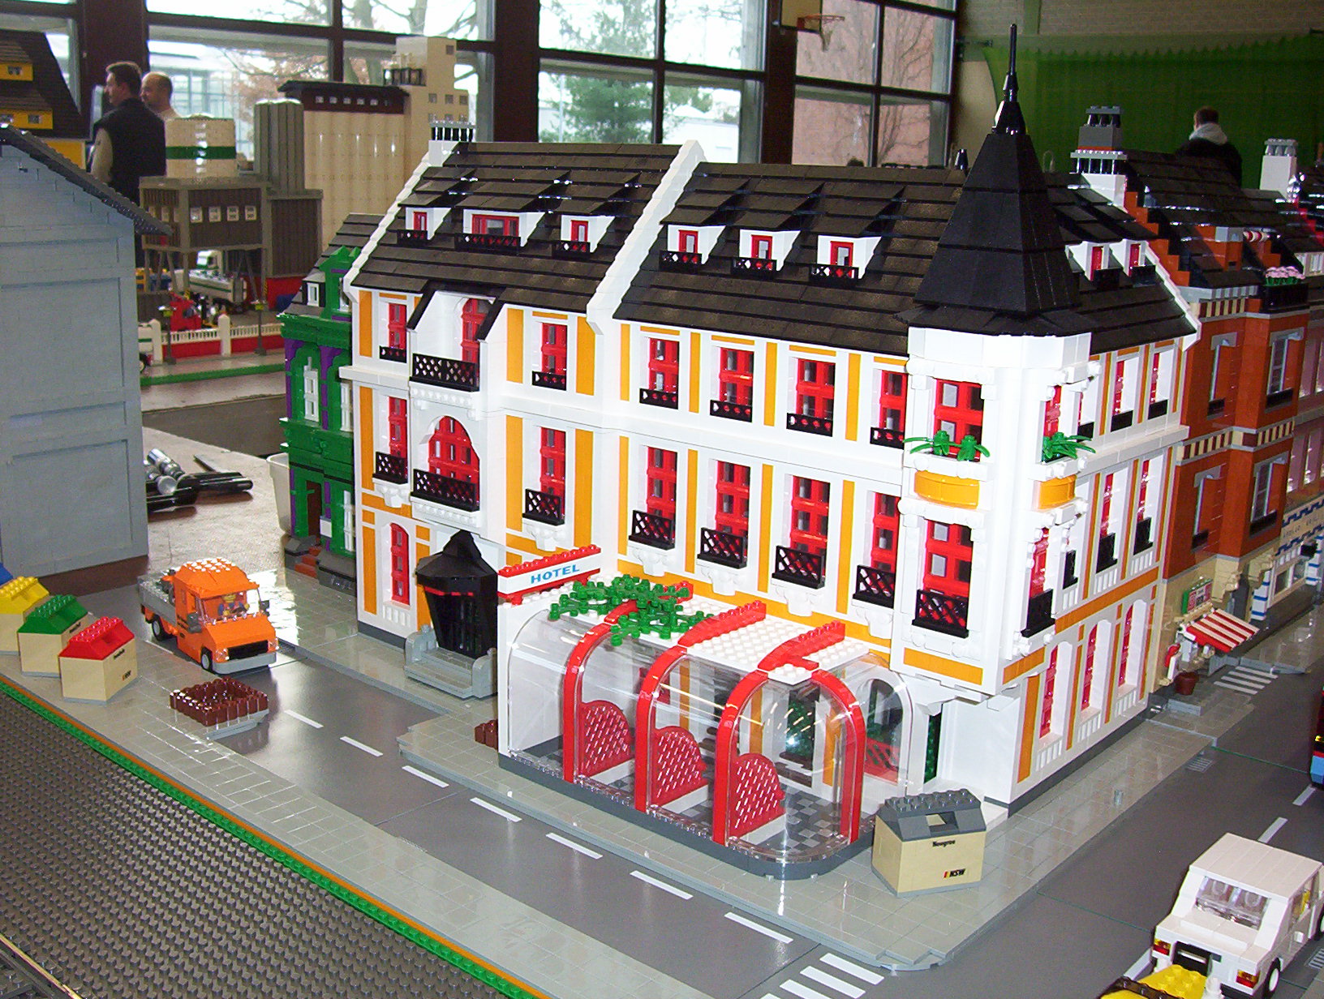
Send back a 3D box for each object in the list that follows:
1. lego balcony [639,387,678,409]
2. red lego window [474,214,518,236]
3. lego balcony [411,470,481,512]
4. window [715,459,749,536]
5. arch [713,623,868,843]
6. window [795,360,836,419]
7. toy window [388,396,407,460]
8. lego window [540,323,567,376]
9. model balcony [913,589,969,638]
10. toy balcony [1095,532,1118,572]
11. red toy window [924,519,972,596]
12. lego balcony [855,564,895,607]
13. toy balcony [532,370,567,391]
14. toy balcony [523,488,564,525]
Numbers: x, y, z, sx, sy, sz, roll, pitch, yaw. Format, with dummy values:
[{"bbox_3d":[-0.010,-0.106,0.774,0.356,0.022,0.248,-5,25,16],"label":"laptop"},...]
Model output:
[{"bbox_3d":[0.001,-0.061,1.000,0.032,0.010,0.008,13,18,39],"label":"lego balcony"},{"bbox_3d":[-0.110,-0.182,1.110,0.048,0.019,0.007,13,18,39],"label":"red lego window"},{"bbox_3d":[-0.145,-0.006,1.107,0.064,0.019,0.008,12,17,39],"label":"lego balcony"},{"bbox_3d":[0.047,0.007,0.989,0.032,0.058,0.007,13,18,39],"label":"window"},{"bbox_3d":[0.086,0.131,0.896,0.059,0.102,0.104,13,18,39],"label":"arch"},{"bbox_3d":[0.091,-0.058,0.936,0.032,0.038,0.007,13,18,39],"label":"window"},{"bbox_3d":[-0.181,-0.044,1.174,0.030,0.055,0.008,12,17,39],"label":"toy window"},{"bbox_3d":[-0.063,-0.092,1.058,0.032,0.037,0.008,12,17,39],"label":"lego window"},{"bbox_3d":[0.146,0.060,0.860,0.032,0.019,0.008,13,19,40],"label":"model balcony"},{"bbox_3d":[0.265,0.032,0.990,0.008,0.019,0.032,13,18,39],"label":"toy balcony"},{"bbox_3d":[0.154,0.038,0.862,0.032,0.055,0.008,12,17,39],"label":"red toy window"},{"bbox_3d":[0.121,0.047,0.905,0.032,0.019,0.008,12,17,39],"label":"lego balcony"},{"bbox_3d":[-0.069,-0.076,1.051,0.032,0.010,0.008,13,18,39],"label":"toy balcony"},{"bbox_3d":[-0.077,0.004,1.074,0.032,0.019,0.008,13,18,39],"label":"toy balcony"}]

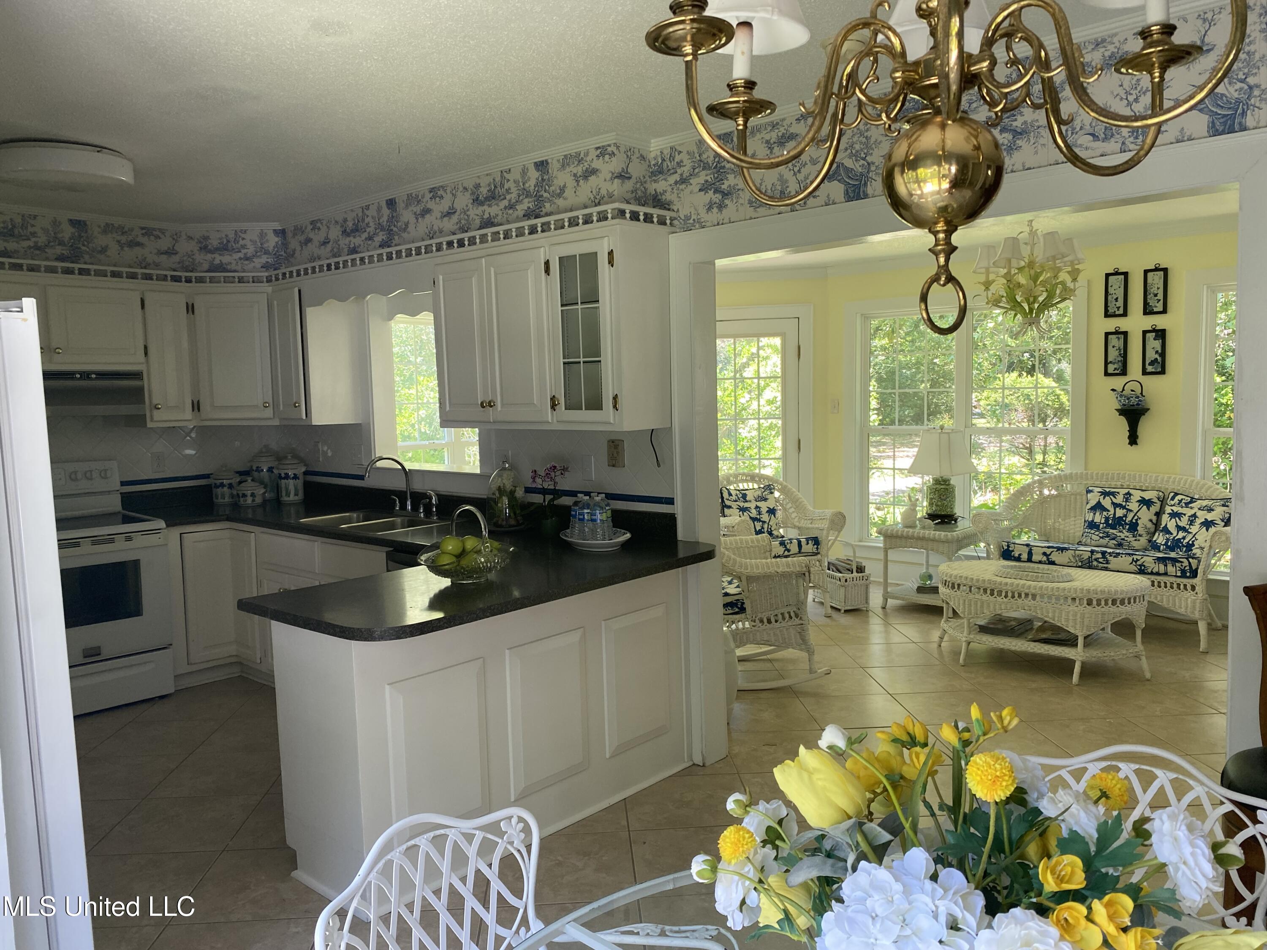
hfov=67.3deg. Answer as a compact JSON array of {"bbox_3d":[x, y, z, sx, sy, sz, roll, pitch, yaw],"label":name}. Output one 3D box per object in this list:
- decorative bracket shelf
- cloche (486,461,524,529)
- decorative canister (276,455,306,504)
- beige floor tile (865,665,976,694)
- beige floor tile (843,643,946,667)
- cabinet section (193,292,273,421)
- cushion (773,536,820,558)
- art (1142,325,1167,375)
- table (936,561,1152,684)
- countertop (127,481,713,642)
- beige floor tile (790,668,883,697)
[{"bbox_3d":[3.255,-0.314,6.197,0.190,0.240,0.120,3,6,41],"label":"decorative bracket shelf"},{"bbox_3d":[-0.569,0.086,4.222,0.170,0.299,0.170,-2,5,-8],"label":"cloche"},{"bbox_3d":[-2.002,0.019,5.535,0.180,0.278,0.160,-3,5,-20],"label":"decorative canister"},{"bbox_3d":[1.492,1.071,4.963,0.455,0.010,0.455,-2,5,-3],"label":"beige floor tile"},{"bbox_3d":[1.455,1.028,5.416,0.452,0.012,0.452,-1,5,-3],"label":"beige floor tile"},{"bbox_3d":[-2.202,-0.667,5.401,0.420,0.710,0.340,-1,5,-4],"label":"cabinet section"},{"bbox_3d":[0.930,0.470,6.576,0.500,0.125,0.520,-3,5,-22],"label":"cushion"},{"bbox_3d":[3.286,-0.786,6.000,0.140,0.320,0.025,3,6,42],"label":"art"},{"bbox_3d":[2.218,0.784,5.212,1.120,0.478,0.735,3,6,41],"label":"table"},{"bbox_3d":[-1.494,0.244,4.272,3.530,0.160,1.690,3,6,42],"label":"countertop"},{"bbox_3d":[1.040,1.083,4.969,0.457,0.010,0.457,-1,5,-3],"label":"beige floor tile"}]

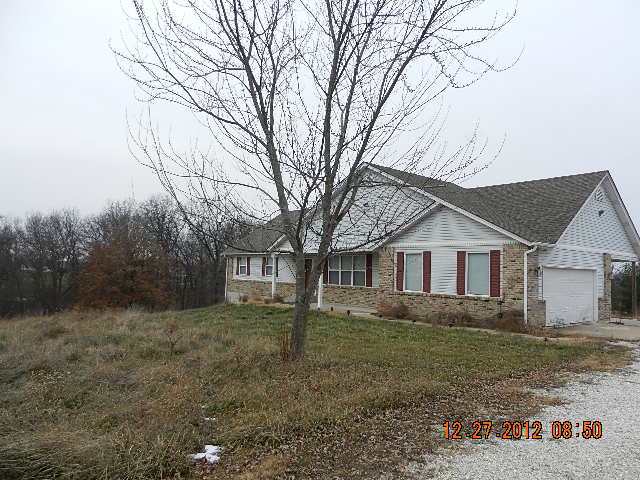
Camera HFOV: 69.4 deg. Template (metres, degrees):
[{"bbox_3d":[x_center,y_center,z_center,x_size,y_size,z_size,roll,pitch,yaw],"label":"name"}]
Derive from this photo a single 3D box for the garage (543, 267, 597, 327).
[{"bbox_3d":[9.786,2.191,18.107,4.550,2.150,0.300,4,-4,-37],"label":"garage"}]

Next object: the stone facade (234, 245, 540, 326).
[{"bbox_3d":[-0.088,2.096,26.302,1.500,3.000,25.200,4,-4,-37],"label":"stone facade"}]

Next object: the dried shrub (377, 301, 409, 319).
[{"bbox_3d":[3.154,2.984,19.953,0.950,0.750,1.050,4,-4,-37],"label":"dried shrub"}]

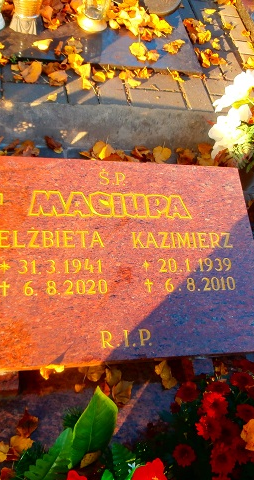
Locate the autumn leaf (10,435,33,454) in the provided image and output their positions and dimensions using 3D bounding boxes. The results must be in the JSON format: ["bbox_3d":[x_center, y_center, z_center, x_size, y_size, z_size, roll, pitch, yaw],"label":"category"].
[{"bbox_3d":[-0.199,0.385,0.835,0.043,0.012,0.025,10,52,-10],"label":"autumn leaf"}]

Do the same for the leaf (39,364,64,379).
[{"bbox_3d":[-0.145,0.252,0.850,0.043,0.015,0.021,-10,65,-17],"label":"leaf"}]

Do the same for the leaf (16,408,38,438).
[{"bbox_3d":[-0.191,0.356,0.857,0.034,0.014,0.051,22,51,0],"label":"leaf"}]

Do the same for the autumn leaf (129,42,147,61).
[{"bbox_3d":[0.047,-0.678,1.595,0.066,0.016,0.094,-6,56,-21],"label":"autumn leaf"}]

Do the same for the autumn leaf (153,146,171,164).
[{"bbox_3d":[0.112,-0.274,1.436,0.058,0.012,0.060,4,82,-2],"label":"autumn leaf"}]

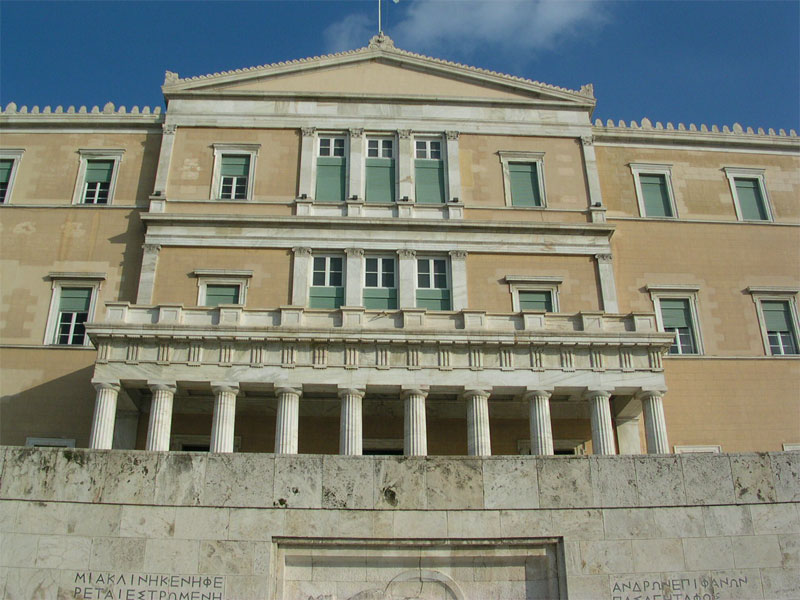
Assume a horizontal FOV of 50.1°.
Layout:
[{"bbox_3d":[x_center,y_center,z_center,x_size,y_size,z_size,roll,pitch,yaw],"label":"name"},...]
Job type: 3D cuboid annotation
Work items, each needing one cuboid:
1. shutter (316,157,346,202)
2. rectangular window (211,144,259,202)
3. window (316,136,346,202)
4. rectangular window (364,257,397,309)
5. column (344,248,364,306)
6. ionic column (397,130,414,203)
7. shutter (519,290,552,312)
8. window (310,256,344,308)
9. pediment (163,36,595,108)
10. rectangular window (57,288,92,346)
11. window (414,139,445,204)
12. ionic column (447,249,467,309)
[{"bbox_3d":[-3.233,-5.664,40.361,1.370,2.420,0.120,1,-26,-3],"label":"shutter"},{"bbox_3d":[-7.698,-5.967,40.016,2.150,3.000,0.350,1,-26,-3],"label":"rectangular window"},{"bbox_3d":[-3.317,-6.271,41.456,1.463,3.837,0.300,1,-27,-3],"label":"window"},{"bbox_3d":[-0.871,-0.309,37.456,1.487,3.400,0.300,1,-26,-3],"label":"rectangular window"},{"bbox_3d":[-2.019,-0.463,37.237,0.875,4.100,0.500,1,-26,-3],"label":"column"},{"bbox_3d":[0.261,-6.385,40.595,0.700,4.000,0.500,1,-26,-3],"label":"ionic column"},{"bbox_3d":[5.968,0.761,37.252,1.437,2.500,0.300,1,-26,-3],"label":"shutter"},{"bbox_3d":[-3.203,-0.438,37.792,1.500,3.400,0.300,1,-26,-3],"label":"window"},{"bbox_3d":[-0.939,-11.358,42.615,21.327,4.068,1.200,1,-26,-3],"label":"pediment"},{"bbox_3d":[-14.051,0.725,36.762,1.411,2.805,0.300,1,-26,-3],"label":"rectangular window"},{"bbox_3d":[1.434,-6.215,41.725,1.431,3.864,0.300,1,-27,-3],"label":"window"},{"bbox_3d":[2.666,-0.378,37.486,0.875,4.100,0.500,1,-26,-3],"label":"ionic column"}]

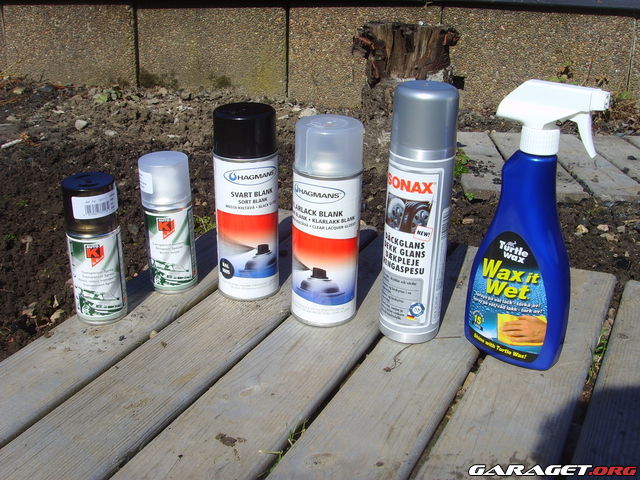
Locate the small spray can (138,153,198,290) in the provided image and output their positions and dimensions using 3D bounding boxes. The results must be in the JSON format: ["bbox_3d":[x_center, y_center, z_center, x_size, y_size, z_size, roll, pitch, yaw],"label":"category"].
[{"bbox_3d":[-0.164,-0.019,0.789,0.053,0.147,0.053,-1,25,-4],"label":"small spray can"}]

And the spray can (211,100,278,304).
[{"bbox_3d":[-0.078,-0.040,0.772,0.066,0.203,0.066,1,25,0],"label":"spray can"}]

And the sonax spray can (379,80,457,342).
[{"bbox_3d":[0.094,-0.024,0.691,0.063,0.247,0.063,1,25,0],"label":"sonax spray can"}]

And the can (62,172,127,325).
[{"bbox_3d":[-0.227,0.009,0.728,0.053,0.147,0.053,-7,26,-17],"label":"can"}]

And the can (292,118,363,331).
[{"bbox_3d":[0.006,-0.017,0.726,0.066,0.204,0.066,1,25,0],"label":"can"}]

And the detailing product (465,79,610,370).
[{"bbox_3d":[0.191,-0.012,0.652,0.095,0.261,0.057,13,28,25],"label":"detailing product"}]

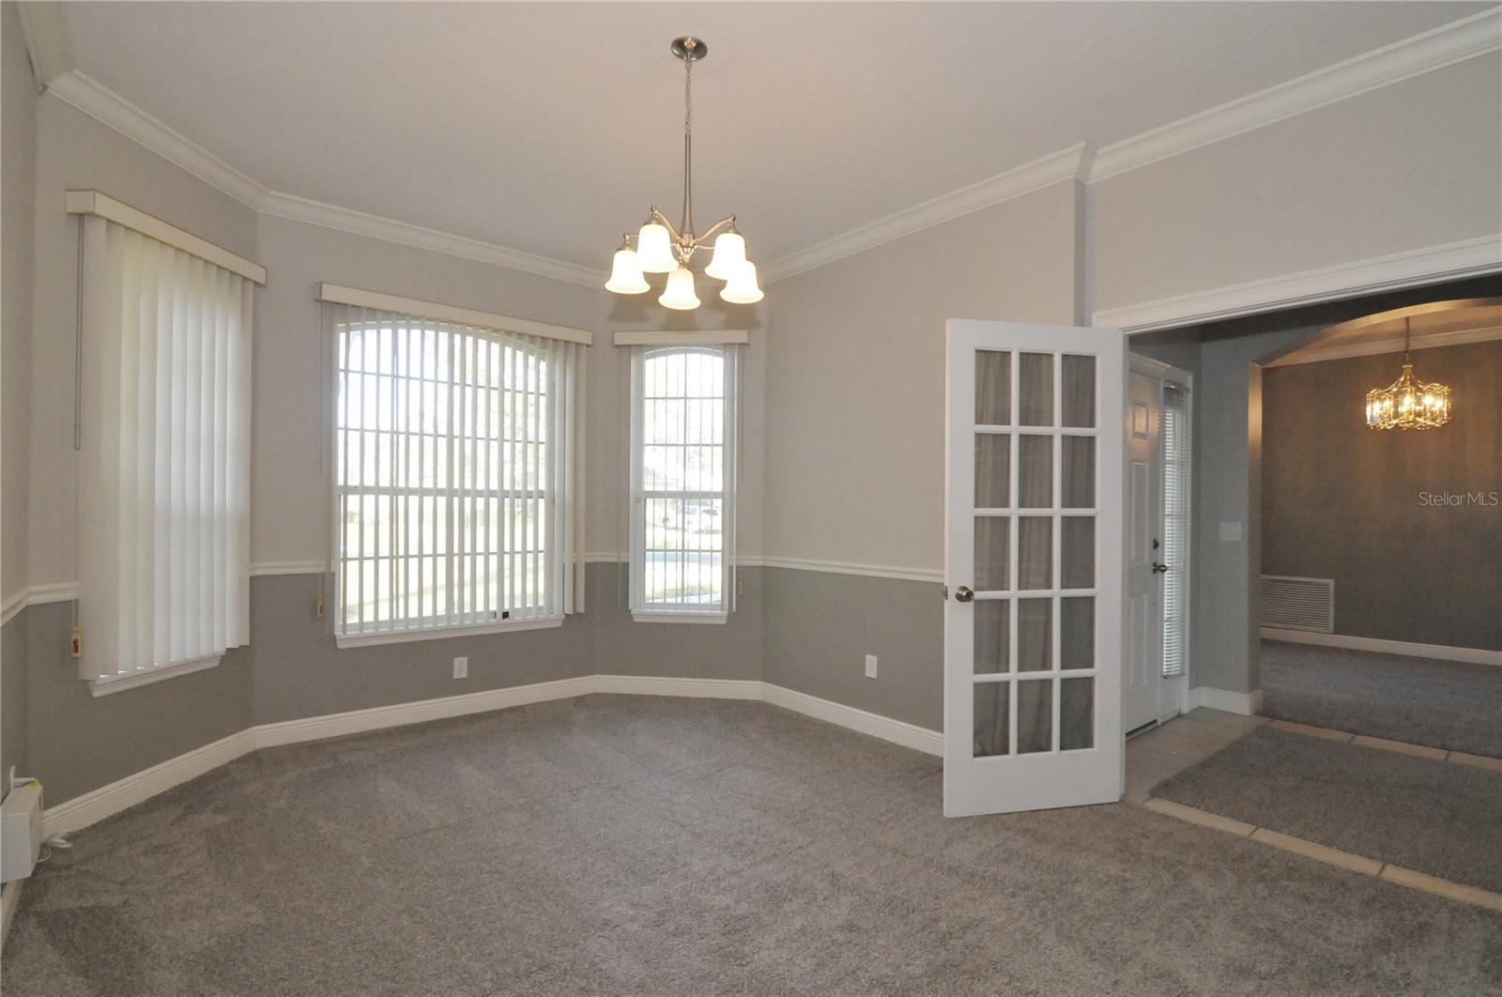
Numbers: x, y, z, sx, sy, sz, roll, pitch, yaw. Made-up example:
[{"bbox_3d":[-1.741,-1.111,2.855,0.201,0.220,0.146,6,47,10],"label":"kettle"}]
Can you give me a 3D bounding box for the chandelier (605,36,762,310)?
[{"bbox_3d":[-0.214,-1.129,2.261,0.535,0.815,0.535,1,-1,0],"label":"chandelier"}]

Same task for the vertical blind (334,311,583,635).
[{"bbox_3d":[-1.687,-0.110,3.953,1.410,1.828,0.120,1,-1,-38],"label":"vertical blind"}]

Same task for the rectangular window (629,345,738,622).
[{"bbox_3d":[-0.458,-0.140,4.390,0.728,1.759,0.090,1,-1,6],"label":"rectangular window"}]

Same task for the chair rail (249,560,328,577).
[{"bbox_3d":[-2.360,0.363,3.456,0.322,0.067,0.022,1,-1,-38],"label":"chair rail"}]

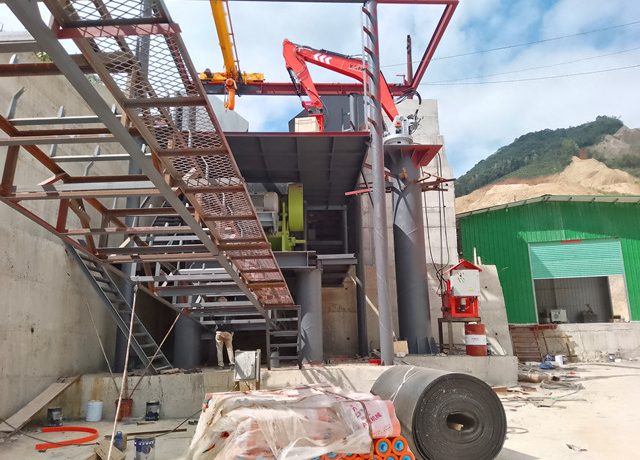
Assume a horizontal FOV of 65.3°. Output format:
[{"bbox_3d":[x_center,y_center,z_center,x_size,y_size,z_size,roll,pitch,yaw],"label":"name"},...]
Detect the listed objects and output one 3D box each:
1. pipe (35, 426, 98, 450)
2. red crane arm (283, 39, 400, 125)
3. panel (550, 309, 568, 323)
[{"bbox_3d":[-4.413,3.613,8.788,0.920,0.085,1.780,5,-14,-25],"label":"pipe"},{"bbox_3d":[0.716,-5.161,17.507,4.043,3.434,0.500,-2,-13,3],"label":"red crane arm"},{"bbox_3d":[12.464,4.505,26.000,0.780,0.660,0.420,-5,-13,17],"label":"panel"}]

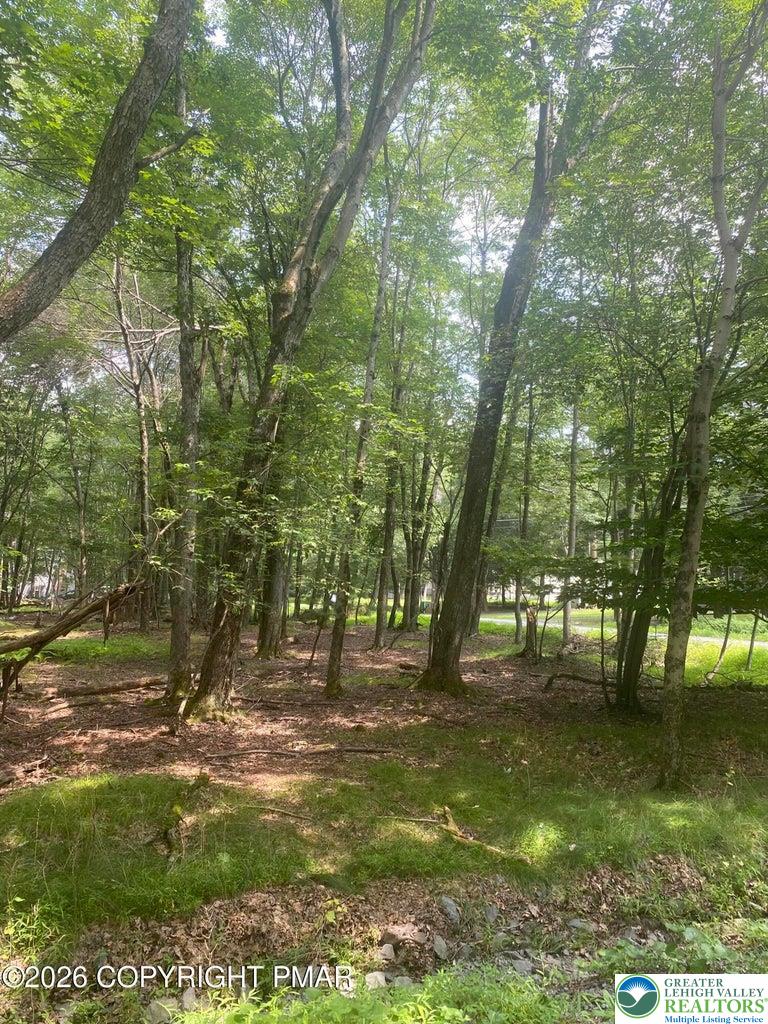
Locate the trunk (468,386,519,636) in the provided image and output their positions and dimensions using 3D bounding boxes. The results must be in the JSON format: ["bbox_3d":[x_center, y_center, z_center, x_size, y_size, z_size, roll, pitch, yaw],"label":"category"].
[{"bbox_3d":[3.066,-0.075,21.281,0.380,7.027,0.340,10,-5,1],"label":"trunk"}]

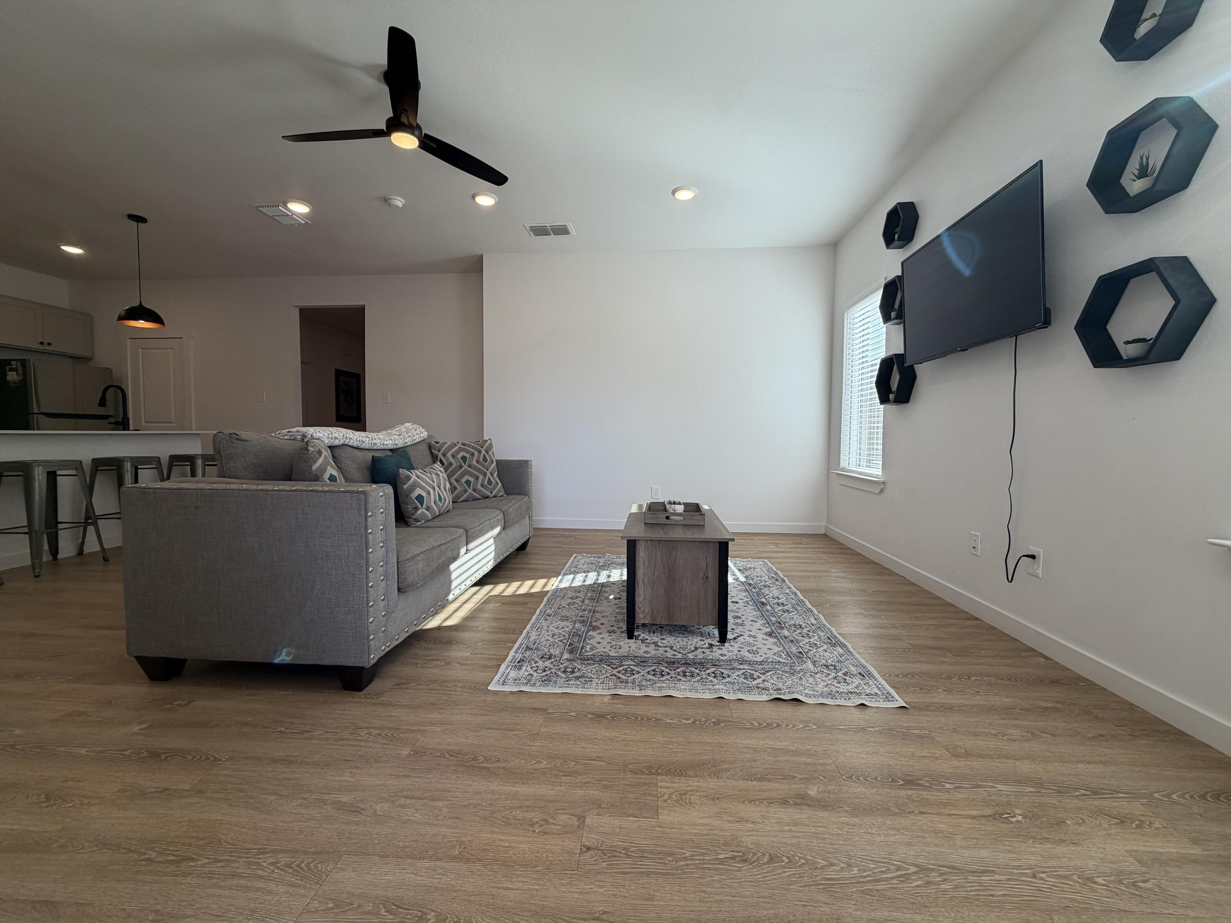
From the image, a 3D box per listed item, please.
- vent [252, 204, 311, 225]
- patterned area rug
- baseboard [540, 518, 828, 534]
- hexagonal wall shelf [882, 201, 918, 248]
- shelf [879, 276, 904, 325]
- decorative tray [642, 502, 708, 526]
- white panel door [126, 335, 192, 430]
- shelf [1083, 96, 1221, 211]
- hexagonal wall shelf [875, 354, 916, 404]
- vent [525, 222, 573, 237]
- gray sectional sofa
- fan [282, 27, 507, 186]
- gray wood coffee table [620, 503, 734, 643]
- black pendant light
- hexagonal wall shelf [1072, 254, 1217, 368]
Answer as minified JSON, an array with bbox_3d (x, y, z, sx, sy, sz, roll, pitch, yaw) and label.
[{"bbox_3d":[-2.732,-2.012,4.076,0.263,0.021,0.365,0,3,4],"label":"vent"},{"bbox_3d":[0.349,0.806,2.867,1.512,0.009,2.093,0,3,3],"label":"patterned area rug"},{"bbox_3d":[0.357,0.639,4.951,3.360,0.095,0.016,1,3,4],"label":"baseboard"},{"bbox_3d":[1.936,-1.598,3.386,0.100,0.248,0.283,0,3,4],"label":"hexagonal wall shelf"},{"bbox_3d":[1.899,-1.075,3.344,0.104,0.280,0.328,1,3,4],"label":"shelf"},{"bbox_3d":[0.332,0.288,2.792,0.312,0.064,0.394,1,3,5],"label":"decorative tray"},{"bbox_3d":[-5.421,-0.441,5.940,0.760,2.060,0.050,1,3,4],"label":"white panel door"},{"bbox_3d":[1.771,-1.008,1.661,0.102,0.285,0.331,1,3,4],"label":"shelf"},{"bbox_3d":[1.932,-0.559,3.445,0.100,0.329,0.360,0,3,4],"label":"hexagonal wall shelf"},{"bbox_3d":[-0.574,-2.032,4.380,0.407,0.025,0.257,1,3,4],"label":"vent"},{"bbox_3d":[-1.271,0.311,3.039,0.936,0.965,2.410,1,3,5],"label":"gray sectional sofa"},{"bbox_3d":[-1.130,-1.789,2.522,1.220,0.335,1.250,1,3,4],"label":"fan"},{"bbox_3d":[0.317,0.545,2.733,0.497,0.472,1.077,1,3,4],"label":"gray wood coffee table"},{"bbox_3d":[-3.989,-1.593,4.176,0.294,0.877,0.294,0,3,4],"label":"black pendant light"},{"bbox_3d":[1.823,-0.506,1.738,0.100,0.338,0.389,0,3,4],"label":"hexagonal wall shelf"}]

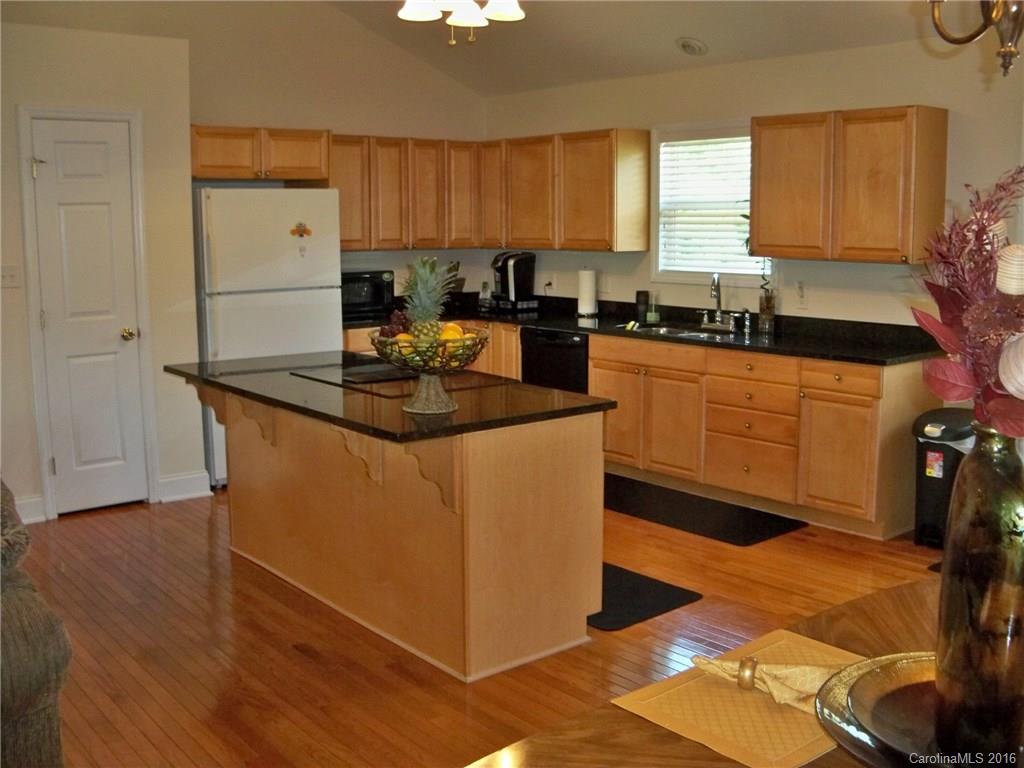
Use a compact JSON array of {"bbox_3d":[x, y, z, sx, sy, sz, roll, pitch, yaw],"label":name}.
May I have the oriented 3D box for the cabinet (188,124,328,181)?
[{"bbox_3d":[-1.668,-1.465,6.615,0.949,0.318,0.325,-7,12,-39],"label":"cabinet"}]

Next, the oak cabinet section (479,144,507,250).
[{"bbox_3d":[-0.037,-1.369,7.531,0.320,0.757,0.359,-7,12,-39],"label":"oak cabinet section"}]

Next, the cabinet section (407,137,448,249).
[{"bbox_3d":[-0.687,-1.340,7.347,0.316,0.750,0.320,-8,12,-41],"label":"cabinet section"}]

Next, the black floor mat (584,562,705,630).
[{"bbox_3d":[0.186,0.858,4.623,0.595,0.013,1.198,-8,12,-40],"label":"black floor mat"}]

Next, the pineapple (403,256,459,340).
[{"bbox_3d":[-0.298,-0.281,3.731,0.190,0.352,0.190,0,9,0],"label":"pineapple"}]

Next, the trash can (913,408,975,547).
[{"bbox_3d":[2.176,0.459,5.057,0.380,0.650,0.290,-8,12,-40],"label":"trash can"}]

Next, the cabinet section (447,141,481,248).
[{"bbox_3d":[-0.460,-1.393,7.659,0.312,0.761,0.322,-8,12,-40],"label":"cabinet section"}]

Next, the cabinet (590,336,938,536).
[{"bbox_3d":[1.361,0.200,5.956,0.622,0.876,1.993,-8,12,-40],"label":"cabinet"}]

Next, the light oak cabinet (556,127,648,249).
[{"bbox_3d":[0.588,-1.251,6.786,0.315,0.757,0.556,-7,12,-39],"label":"light oak cabinet"}]

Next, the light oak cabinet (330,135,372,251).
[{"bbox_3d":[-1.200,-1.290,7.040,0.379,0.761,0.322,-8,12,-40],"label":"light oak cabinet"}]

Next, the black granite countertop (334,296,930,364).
[{"bbox_3d":[0.329,-0.346,6.140,1.707,0.127,3.861,-7,12,-39],"label":"black granite countertop"}]

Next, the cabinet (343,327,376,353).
[{"bbox_3d":[-1.016,0.000,7.209,0.750,0.876,0.620,-8,12,-40],"label":"cabinet"}]

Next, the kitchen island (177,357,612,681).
[{"bbox_3d":[-0.588,0.431,4.251,0.931,0.887,1.910,-7,12,-39],"label":"kitchen island"}]

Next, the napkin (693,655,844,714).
[{"bbox_3d":[0.446,0.493,1.768,0.301,0.047,0.213,6,11,32],"label":"napkin"}]

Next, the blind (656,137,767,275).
[{"bbox_3d":[1.224,-1.071,6.281,0.053,0.794,0.880,-7,12,-39],"label":"blind"}]

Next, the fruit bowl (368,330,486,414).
[{"bbox_3d":[-0.297,-0.050,3.768,0.426,0.273,0.426,0,9,0],"label":"fruit bowl"}]

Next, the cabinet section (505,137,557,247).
[{"bbox_3d":[0.247,-1.318,7.213,0.320,0.750,0.527,-8,12,-41],"label":"cabinet section"}]

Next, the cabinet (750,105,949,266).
[{"bbox_3d":[1.766,-1.046,5.506,0.315,0.761,0.951,-8,12,-40],"label":"cabinet"}]

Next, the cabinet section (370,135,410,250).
[{"bbox_3d":[-0.927,-1.308,7.139,0.322,0.750,0.320,-8,12,-41],"label":"cabinet section"}]

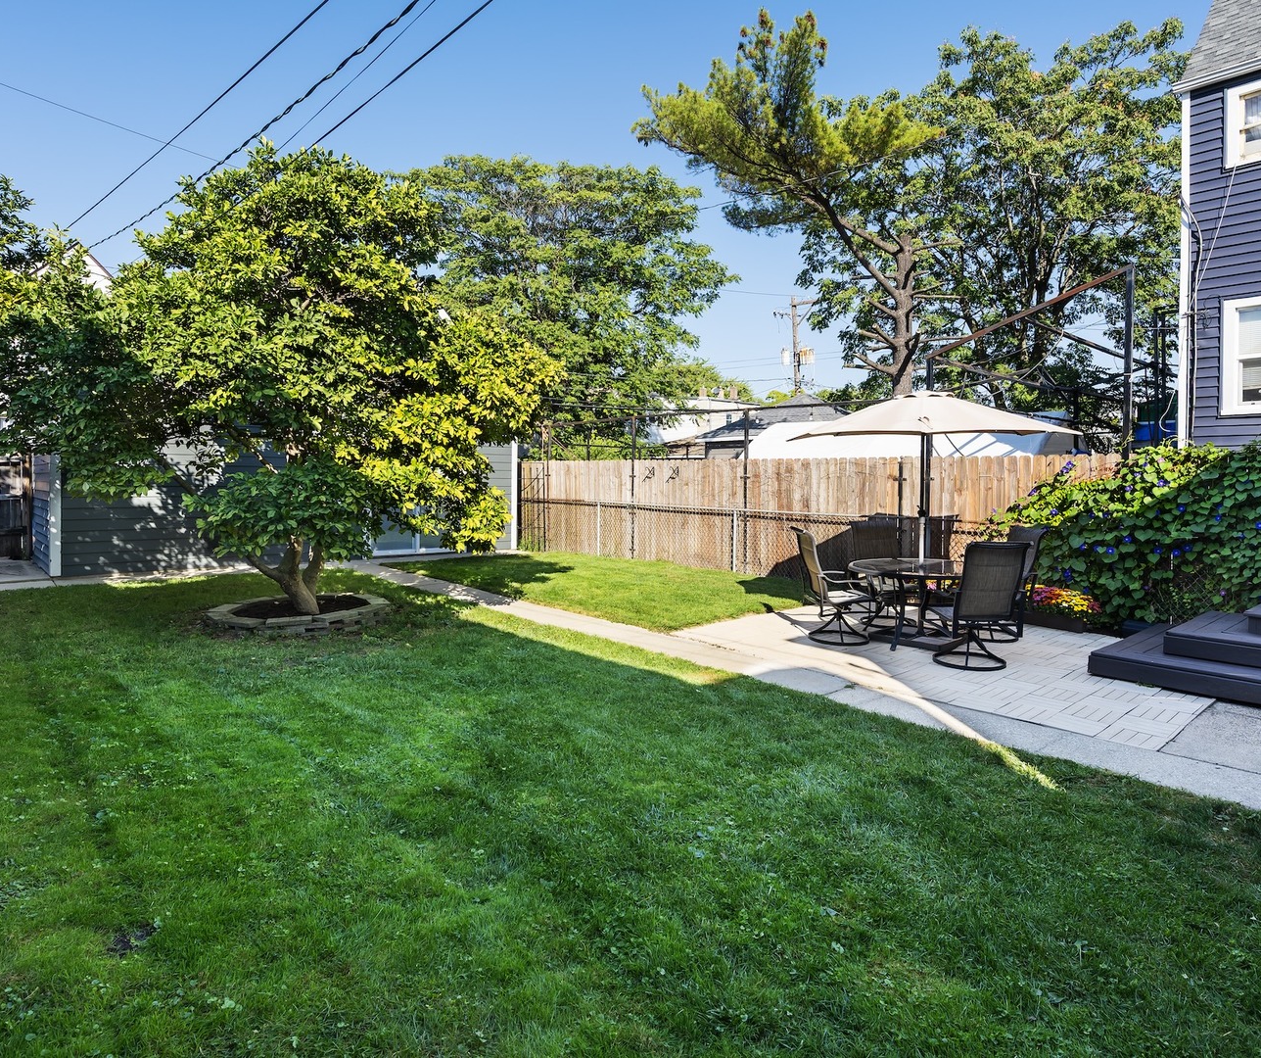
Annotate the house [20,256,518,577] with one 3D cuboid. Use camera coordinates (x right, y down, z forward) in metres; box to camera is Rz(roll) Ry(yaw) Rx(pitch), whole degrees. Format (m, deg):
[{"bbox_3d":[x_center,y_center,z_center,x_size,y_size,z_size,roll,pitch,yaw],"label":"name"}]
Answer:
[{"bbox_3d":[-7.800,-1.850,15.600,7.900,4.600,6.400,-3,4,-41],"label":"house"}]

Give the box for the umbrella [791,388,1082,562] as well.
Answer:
[{"bbox_3d":[2.900,-0.160,6.950,2.650,2.400,2.650,0,3,0],"label":"umbrella"}]

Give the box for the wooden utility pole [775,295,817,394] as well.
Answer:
[{"bbox_3d":[8.400,-6.400,35.500,2.000,10.800,0.700,1,3,13],"label":"wooden utility pole"}]

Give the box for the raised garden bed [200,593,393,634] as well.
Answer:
[{"bbox_3d":[-3.580,0.910,7.750,1.750,0.170,1.800,0,3,0],"label":"raised garden bed"}]

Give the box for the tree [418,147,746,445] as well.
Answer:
[{"bbox_3d":[-1.600,-4.800,19.500,9.200,10.300,8.500,0,3,0],"label":"tree"}]

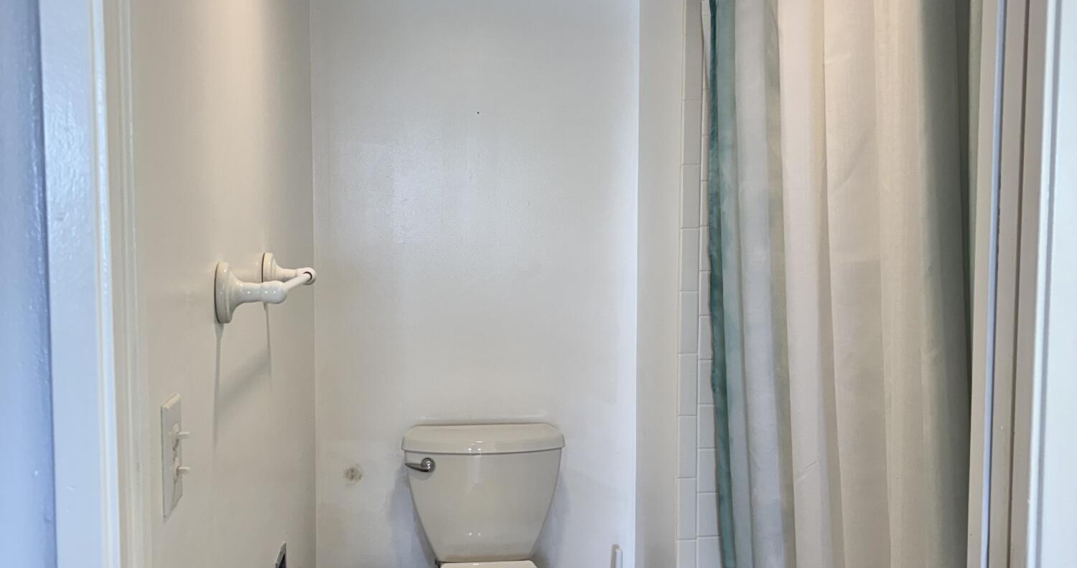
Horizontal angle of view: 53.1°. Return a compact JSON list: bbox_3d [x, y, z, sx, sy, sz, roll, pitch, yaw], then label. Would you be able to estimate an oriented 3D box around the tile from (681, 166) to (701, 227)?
[{"bbox_3d":[0.368,-0.211,2.604,0.050,0.152,0.010,0,4,-7],"label":"tile"}]

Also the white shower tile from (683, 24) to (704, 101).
[{"bbox_3d":[0.366,-0.526,2.577,0.052,0.167,0.010,0,4,-7],"label":"white shower tile"}]

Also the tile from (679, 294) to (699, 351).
[{"bbox_3d":[0.366,0.094,2.623,0.052,0.152,0.010,0,4,-7],"label":"tile"}]

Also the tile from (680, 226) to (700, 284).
[{"bbox_3d":[0.366,-0.062,2.611,0.052,0.150,0.010,0,4,-7],"label":"tile"}]

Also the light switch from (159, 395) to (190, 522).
[{"bbox_3d":[-0.400,0.189,1.198,0.019,0.117,0.072,0,4,-7],"label":"light switch"}]

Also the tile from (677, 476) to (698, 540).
[{"bbox_3d":[0.366,0.553,2.657,0.052,0.152,0.010,0,4,-7],"label":"tile"}]

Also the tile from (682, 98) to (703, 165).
[{"bbox_3d":[0.369,-0.364,2.593,0.050,0.152,0.010,0,4,-7],"label":"tile"}]

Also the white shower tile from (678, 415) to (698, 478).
[{"bbox_3d":[0.366,0.399,2.646,0.052,0.152,0.010,0,4,-7],"label":"white shower tile"}]

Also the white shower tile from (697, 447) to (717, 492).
[{"bbox_3d":[0.447,0.459,2.660,0.108,0.108,0.010,0,4,-7],"label":"white shower tile"}]

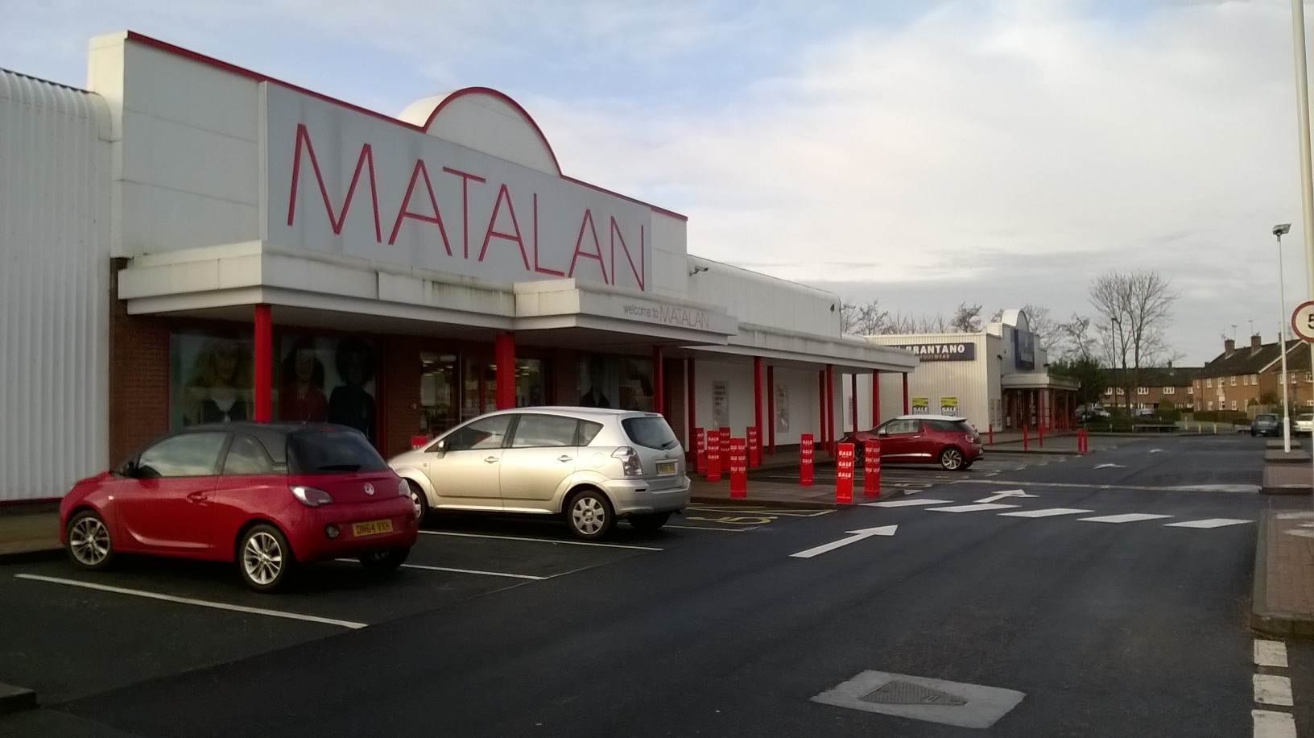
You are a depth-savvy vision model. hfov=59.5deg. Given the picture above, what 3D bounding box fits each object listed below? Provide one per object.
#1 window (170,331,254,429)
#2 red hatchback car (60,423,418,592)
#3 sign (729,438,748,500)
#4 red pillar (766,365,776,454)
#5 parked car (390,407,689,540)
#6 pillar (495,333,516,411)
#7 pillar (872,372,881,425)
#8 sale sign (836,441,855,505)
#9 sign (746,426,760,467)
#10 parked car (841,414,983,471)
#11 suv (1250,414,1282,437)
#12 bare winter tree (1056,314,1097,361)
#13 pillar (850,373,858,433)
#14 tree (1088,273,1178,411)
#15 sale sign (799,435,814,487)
[{"bbox_3d":[-6.483,0.599,17.355,0.100,2.172,2.094,-2,-3,27],"label":"window"},{"bbox_3d":[-4.191,1.254,11.463,3.700,1.484,1.750,0,-2,28],"label":"red hatchback car"},{"bbox_3d":[1.369,1.656,19.200,0.262,0.980,0.230,-1,-2,4],"label":"sign"},{"bbox_3d":[3.909,1.415,38.900,0.210,3.020,0.210,-2,-3,28],"label":"red pillar"},{"bbox_3d":[-1.775,1.320,15.418,4.360,1.630,1.790,0,-2,27],"label":"parked car"},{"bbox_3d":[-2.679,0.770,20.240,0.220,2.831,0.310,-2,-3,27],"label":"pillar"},{"bbox_3d":[8.263,1.571,42.934,0.210,3.030,0.210,-2,-3,28],"label":"pillar"},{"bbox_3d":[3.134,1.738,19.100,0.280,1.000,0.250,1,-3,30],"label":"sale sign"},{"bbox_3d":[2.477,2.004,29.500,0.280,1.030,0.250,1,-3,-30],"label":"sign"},{"bbox_3d":[6.710,1.900,30.484,3.950,1.458,1.740,0,-2,28],"label":"parked car"},{"bbox_3d":[36.733,3.307,68.707,1.690,1.420,3.750,-3,-3,37],"label":"suv"},{"bbox_3d":[41.954,0.026,114.763,4.400,11.267,4.400,-1,-2,0],"label":"bare winter tree"},{"bbox_3d":[7.719,1.620,44.740,0.150,2.843,0.150,-2,-3,27],"label":"pillar"},{"bbox_3d":[44.738,-1.726,107.676,8.100,15.000,7.800,-2,-3,22],"label":"tree"},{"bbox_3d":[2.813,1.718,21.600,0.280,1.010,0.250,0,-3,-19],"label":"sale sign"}]

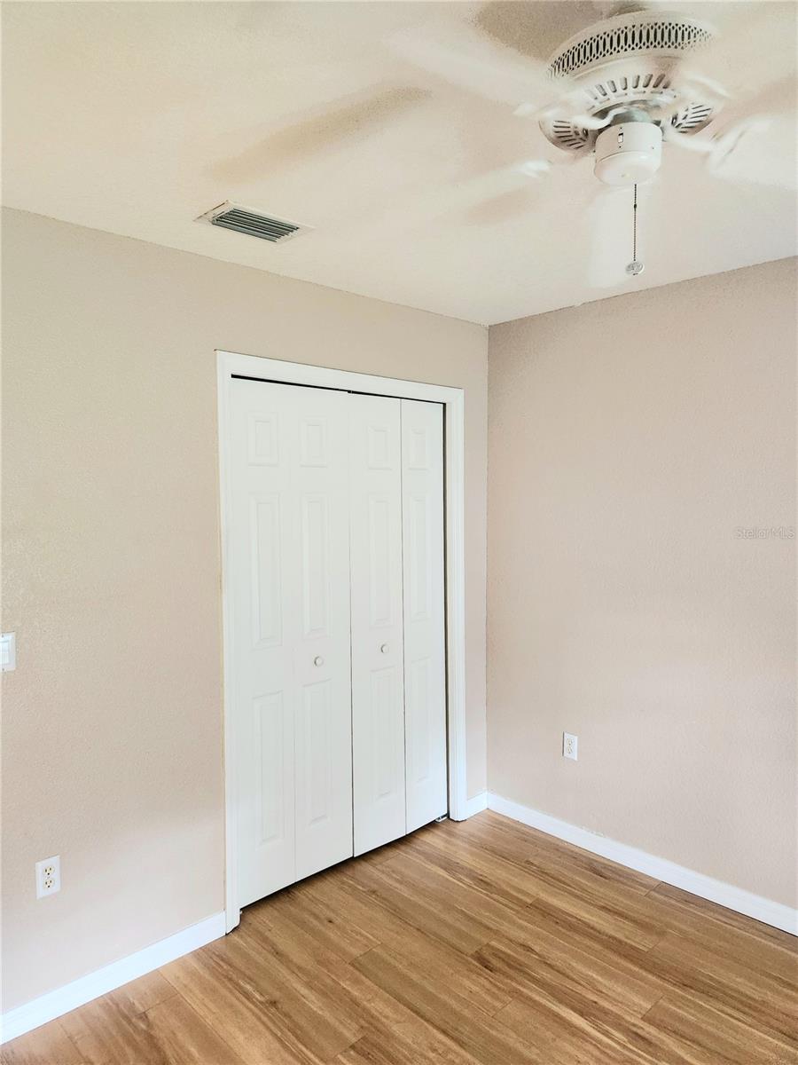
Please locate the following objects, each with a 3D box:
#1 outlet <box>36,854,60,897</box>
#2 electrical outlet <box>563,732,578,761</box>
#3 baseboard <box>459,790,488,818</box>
[{"bbox_3d":[-1.080,1.061,2.179,0.070,0.114,0.010,-3,4,-43],"label":"outlet"},{"bbox_3d":[0.791,0.987,3.263,0.010,0.113,0.072,-3,4,-43],"label":"electrical outlet"},{"bbox_3d":[0.390,1.381,3.580,0.185,0.090,0.015,-3,4,-43],"label":"baseboard"}]

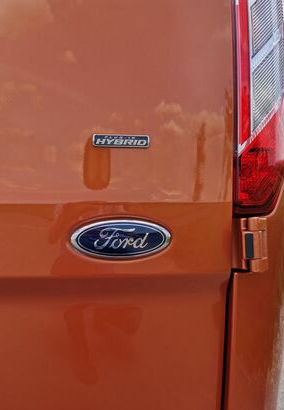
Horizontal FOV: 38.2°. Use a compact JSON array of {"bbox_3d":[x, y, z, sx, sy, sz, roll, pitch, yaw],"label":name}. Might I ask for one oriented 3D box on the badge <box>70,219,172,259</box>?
[{"bbox_3d":[-0.031,0.052,0.624,0.152,0.060,0.012,0,1,-7],"label":"badge"}]

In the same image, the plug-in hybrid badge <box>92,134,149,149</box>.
[{"bbox_3d":[-0.031,-0.098,0.629,0.086,0.019,0.006,0,-1,-7],"label":"plug-in hybrid badge"}]

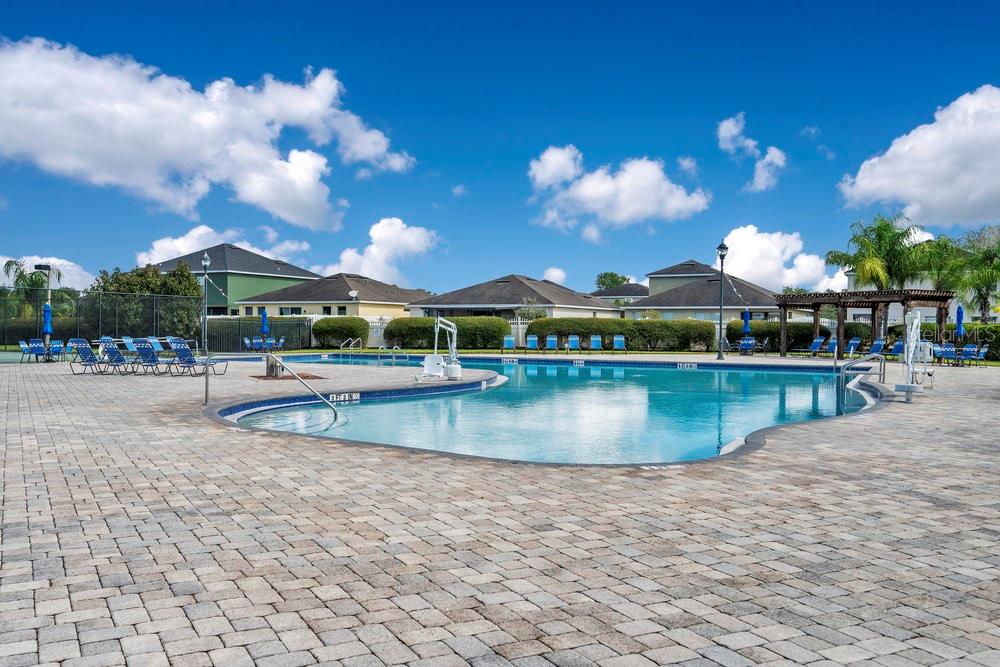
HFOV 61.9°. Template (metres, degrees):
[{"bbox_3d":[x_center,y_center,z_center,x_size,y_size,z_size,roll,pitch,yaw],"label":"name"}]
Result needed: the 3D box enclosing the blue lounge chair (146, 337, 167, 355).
[{"bbox_3d":[-14.357,0.555,35.575,1.750,0.940,0.640,1,1,35],"label":"blue lounge chair"}]

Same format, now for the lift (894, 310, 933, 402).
[{"bbox_3d":[7.590,0.414,15.303,0.650,1.630,1.250,0,0,23],"label":"lift"}]

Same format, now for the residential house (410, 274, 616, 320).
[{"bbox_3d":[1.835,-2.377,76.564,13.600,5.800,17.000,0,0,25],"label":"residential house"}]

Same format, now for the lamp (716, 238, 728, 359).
[{"bbox_3d":[8.945,-1.326,33.665,0.450,4.820,0.450,0,0,0],"label":"lamp"}]

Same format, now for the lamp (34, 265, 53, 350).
[{"bbox_3d":[-22.727,-1.267,41.494,0.800,4.400,0.400,0,0,0],"label":"lamp"}]

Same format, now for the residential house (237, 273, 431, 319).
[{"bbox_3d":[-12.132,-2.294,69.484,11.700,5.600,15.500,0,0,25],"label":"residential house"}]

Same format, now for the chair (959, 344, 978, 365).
[{"bbox_3d":[16.897,0.768,30.005,0.580,0.820,0.620,0,0,-20],"label":"chair"}]

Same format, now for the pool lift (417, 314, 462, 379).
[{"bbox_3d":[-1.422,0.375,19.903,0.650,1.570,1.150,0,0,30],"label":"pool lift"}]

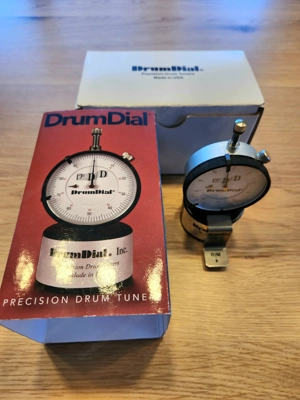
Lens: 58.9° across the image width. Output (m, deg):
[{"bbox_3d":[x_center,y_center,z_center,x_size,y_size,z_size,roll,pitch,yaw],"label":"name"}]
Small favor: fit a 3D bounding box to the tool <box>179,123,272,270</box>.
[{"bbox_3d":[0.051,-0.005,0.185,0.058,0.105,0.068,-1,56,-1],"label":"tool"}]

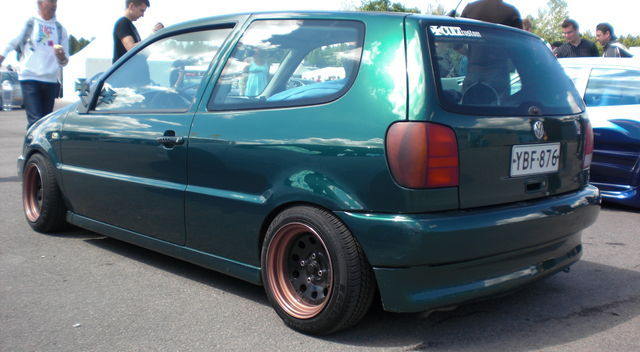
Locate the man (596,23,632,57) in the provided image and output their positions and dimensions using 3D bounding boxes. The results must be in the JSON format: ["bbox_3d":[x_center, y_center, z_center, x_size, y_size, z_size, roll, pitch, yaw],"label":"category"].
[{"bbox_3d":[3.045,-0.739,7.455,0.420,1.730,0.520,-1,8,-22],"label":"man"}]

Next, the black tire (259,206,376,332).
[{"bbox_3d":[-0.012,0.367,2.781,0.490,0.490,0.195,8,7,43],"label":"black tire"}]

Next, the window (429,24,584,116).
[{"bbox_3d":[0.797,-0.425,2.876,1.150,0.385,0.080,-4,-17,-45],"label":"window"}]

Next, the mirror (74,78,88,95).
[{"bbox_3d":[-1.304,-0.484,3.844,0.040,0.095,0.090,8,9,44],"label":"mirror"}]

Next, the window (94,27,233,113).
[{"bbox_3d":[-0.811,-0.518,3.497,1.040,0.440,0.050,8,-8,44],"label":"window"}]

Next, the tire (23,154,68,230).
[{"bbox_3d":[-1.718,0.102,4.425,0.180,0.485,0.485,-3,8,-40],"label":"tire"}]

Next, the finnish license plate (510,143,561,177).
[{"bbox_3d":[0.875,-0.065,2.827,0.015,0.118,0.397,8,9,44],"label":"finnish license plate"}]

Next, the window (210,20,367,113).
[{"bbox_3d":[-0.145,-0.451,2.878,0.800,0.430,0.080,8,-9,43],"label":"window"}]

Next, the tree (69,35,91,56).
[{"bbox_3d":[-32.628,-15.475,95.450,3.600,7.370,3.600,2,7,0],"label":"tree"}]

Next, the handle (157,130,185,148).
[{"bbox_3d":[-0.693,-0.164,3.215,0.205,0.080,0.045,8,9,44],"label":"handle"}]

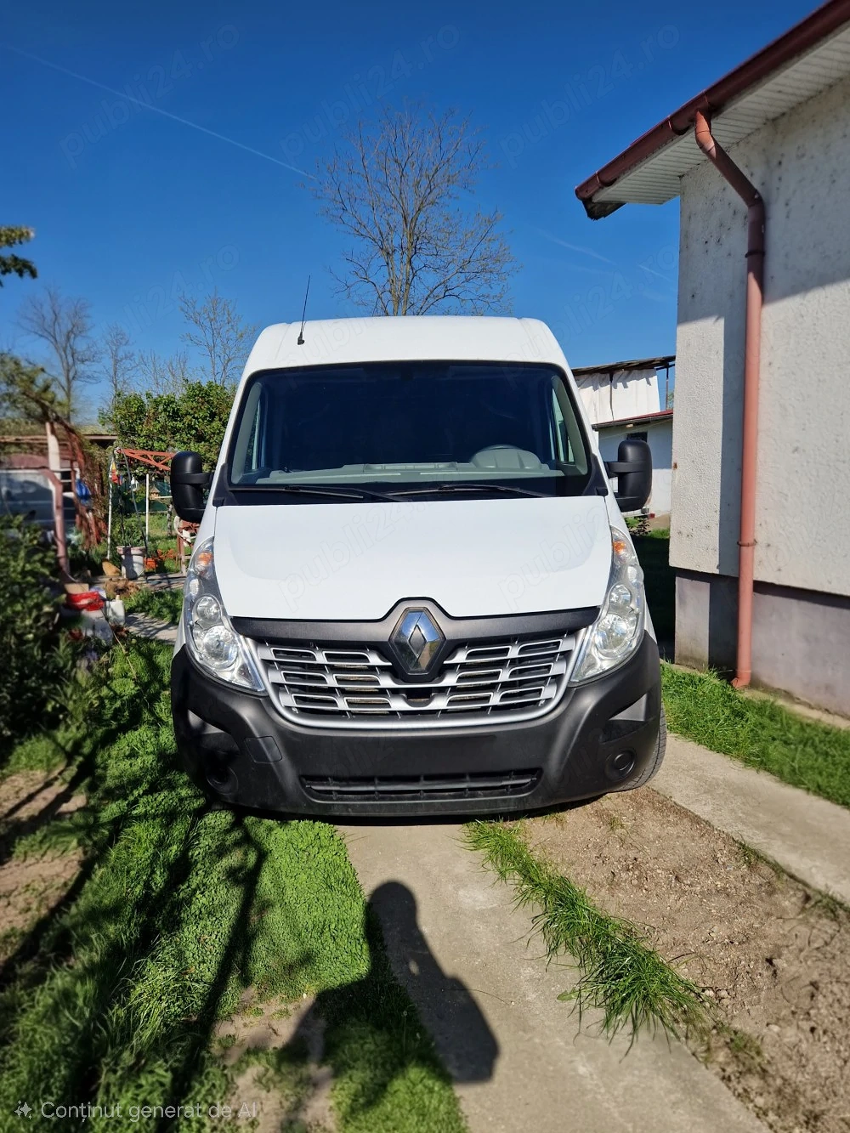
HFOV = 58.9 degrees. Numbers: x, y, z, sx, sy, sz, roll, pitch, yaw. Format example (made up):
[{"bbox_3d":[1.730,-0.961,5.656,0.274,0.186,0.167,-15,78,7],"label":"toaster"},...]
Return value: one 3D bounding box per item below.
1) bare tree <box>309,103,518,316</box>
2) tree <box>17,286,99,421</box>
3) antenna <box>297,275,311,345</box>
[{"bbox_3d":[-0.211,-5.680,17.953,4.967,10.077,4.967,-1,7,0],"label":"bare tree"},{"bbox_3d":[-13.465,-6.054,28.540,3.243,8.870,3.243,-4,7,-24],"label":"tree"},{"bbox_3d":[-0.673,-1.449,4.238,0.030,0.485,0.045,4,-21,-2],"label":"antenna"}]

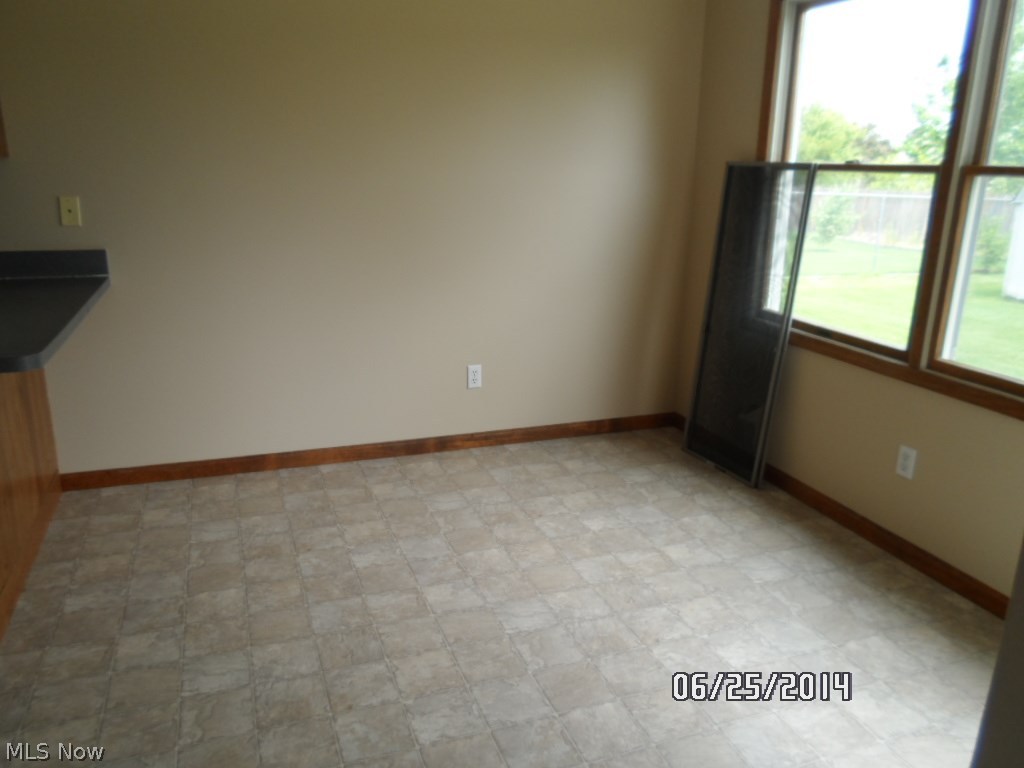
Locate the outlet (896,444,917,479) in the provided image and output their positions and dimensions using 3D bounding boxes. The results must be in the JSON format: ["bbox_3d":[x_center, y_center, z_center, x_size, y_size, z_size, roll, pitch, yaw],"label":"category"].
[{"bbox_3d":[1.436,0.284,2.691,0.010,0.114,0.070,-5,18,-20],"label":"outlet"}]

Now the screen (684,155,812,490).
[{"bbox_3d":[1.058,-0.278,3.386,0.018,1.407,0.493,-3,17,-28],"label":"screen"}]

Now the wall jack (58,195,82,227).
[{"bbox_3d":[-1.706,-0.667,2.855,0.070,0.114,0.010,-5,18,-20],"label":"wall jack"}]

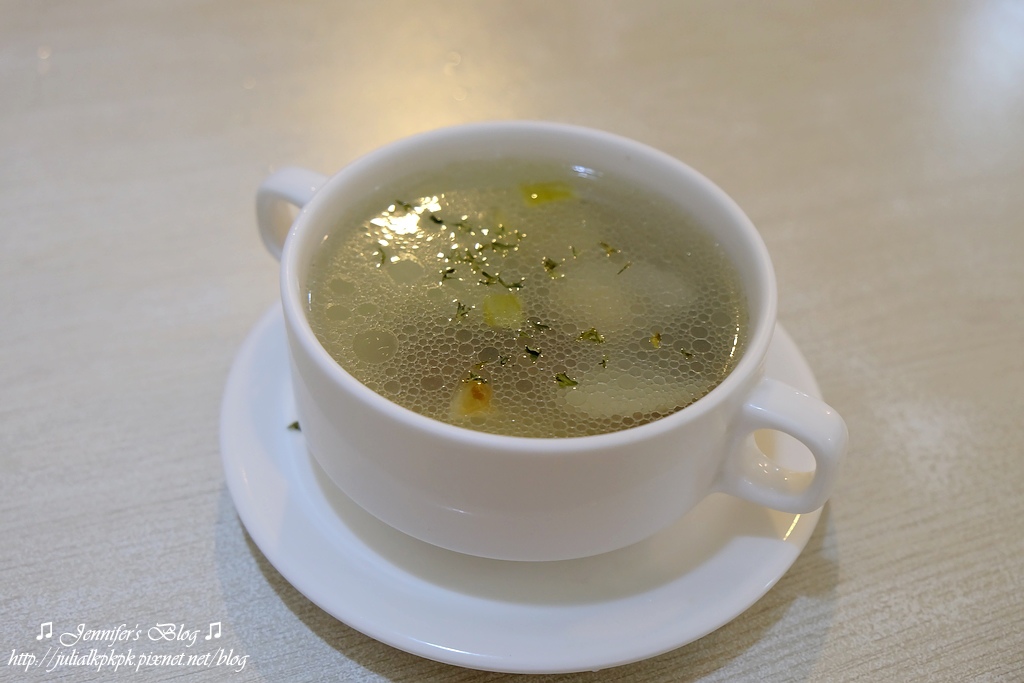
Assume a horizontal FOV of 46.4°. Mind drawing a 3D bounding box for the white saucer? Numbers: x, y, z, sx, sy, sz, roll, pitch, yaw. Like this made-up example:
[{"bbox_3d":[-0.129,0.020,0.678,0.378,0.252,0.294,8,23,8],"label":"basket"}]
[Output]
[{"bbox_3d":[0.004,0.023,0.322,0.159,0.020,0.159,2,45,-2],"label":"white saucer"}]

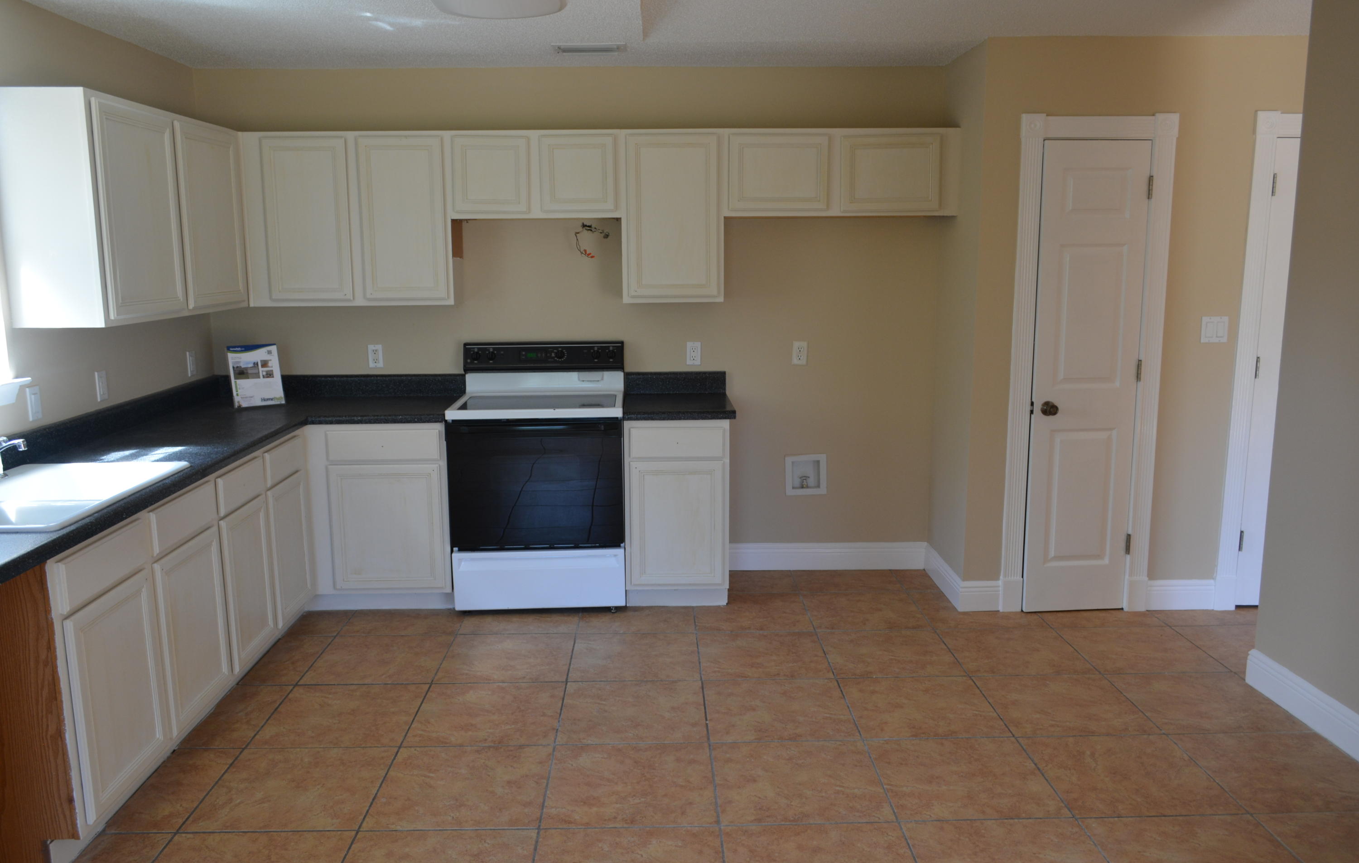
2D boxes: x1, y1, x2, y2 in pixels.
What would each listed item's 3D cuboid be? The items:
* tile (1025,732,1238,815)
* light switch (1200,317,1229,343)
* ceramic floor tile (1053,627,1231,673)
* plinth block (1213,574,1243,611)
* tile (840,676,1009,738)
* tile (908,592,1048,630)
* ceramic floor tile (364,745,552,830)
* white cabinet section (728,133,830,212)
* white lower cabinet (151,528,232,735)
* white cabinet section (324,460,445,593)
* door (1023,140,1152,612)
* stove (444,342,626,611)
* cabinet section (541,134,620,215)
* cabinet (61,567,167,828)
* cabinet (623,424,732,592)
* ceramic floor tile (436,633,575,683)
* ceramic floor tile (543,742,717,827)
[{"bbox_3d":[1.362,1.050,3.116,0.497,0.012,0.497,-1,9,-1],"label":"tile"},{"bbox_3d":[2.301,-0.436,4.379,0.117,0.115,0.012,-1,9,-1],"label":"light switch"},{"bbox_3d":[1.861,0.888,4.137,0.503,0.012,0.487,-1,10,-1],"label":"ceramic floor tile"},{"bbox_3d":[2.437,0.720,4.546,0.100,0.154,0.030,-1,10,-1],"label":"plinth block"},{"bbox_3d":[0.850,0.976,3.596,0.500,0.015,0.500,-1,9,-1],"label":"tile"},{"bbox_3d":[1.335,0.804,4.590,0.495,0.010,0.495,-1,9,-1],"label":"tile"},{"bbox_3d":[-0.646,1.071,3.069,0.500,0.015,0.500,-1,9,-1],"label":"ceramic floor tile"},{"bbox_3d":[0.439,-1.174,4.680,0.447,0.329,0.310,0,10,-1],"label":"white cabinet section"},{"bbox_3d":[-1.833,0.630,3.270,0.550,0.550,0.440,-1,9,-3],"label":"white lower cabinet"},{"bbox_3d":[-1.292,0.381,4.727,0.487,0.561,0.500,0,10,-1],"label":"white cabinet section"},{"bbox_3d":[1.739,-0.203,4.384,0.453,2.030,0.036,-1,9,-3],"label":"door"},{"bbox_3d":[-0.629,0.199,4.713,0.762,1.167,0.636,-1,10,-1],"label":"stove"},{"bbox_3d":[-0.449,-1.165,4.660,0.334,0.331,0.310,0,10,-1],"label":"cabinet section"},{"bbox_3d":[-1.842,0.727,2.806,0.590,0.595,0.427,-1,10,-1],"label":"cabinet"},{"bbox_3d":[-0.017,0.285,4.793,0.464,0.772,0.610,-1,9,-1],"label":"cabinet"},{"bbox_3d":[-0.679,0.908,4.070,0.500,0.015,0.500,-1,9,-1],"label":"ceramic floor tile"},{"bbox_3d":[-0.145,1.078,3.120,0.503,0.012,0.487,-1,10,-1],"label":"ceramic floor tile"}]

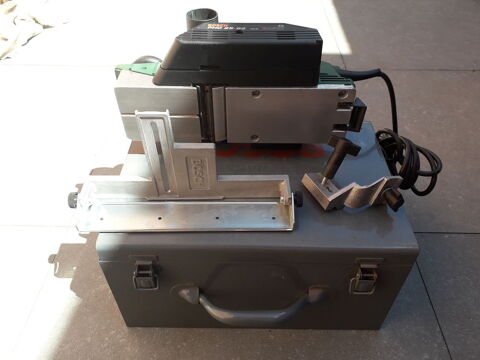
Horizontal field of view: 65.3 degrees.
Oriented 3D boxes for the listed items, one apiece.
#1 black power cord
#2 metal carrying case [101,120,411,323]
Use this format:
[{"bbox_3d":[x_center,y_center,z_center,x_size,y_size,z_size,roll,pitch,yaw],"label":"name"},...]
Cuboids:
[{"bbox_3d":[0.272,-0.096,0.650,0.267,0.272,0.140,0,44,1],"label":"black power cord"},{"bbox_3d":[0.020,0.068,0.544,0.352,0.187,0.255,0,44,1],"label":"metal carrying case"}]

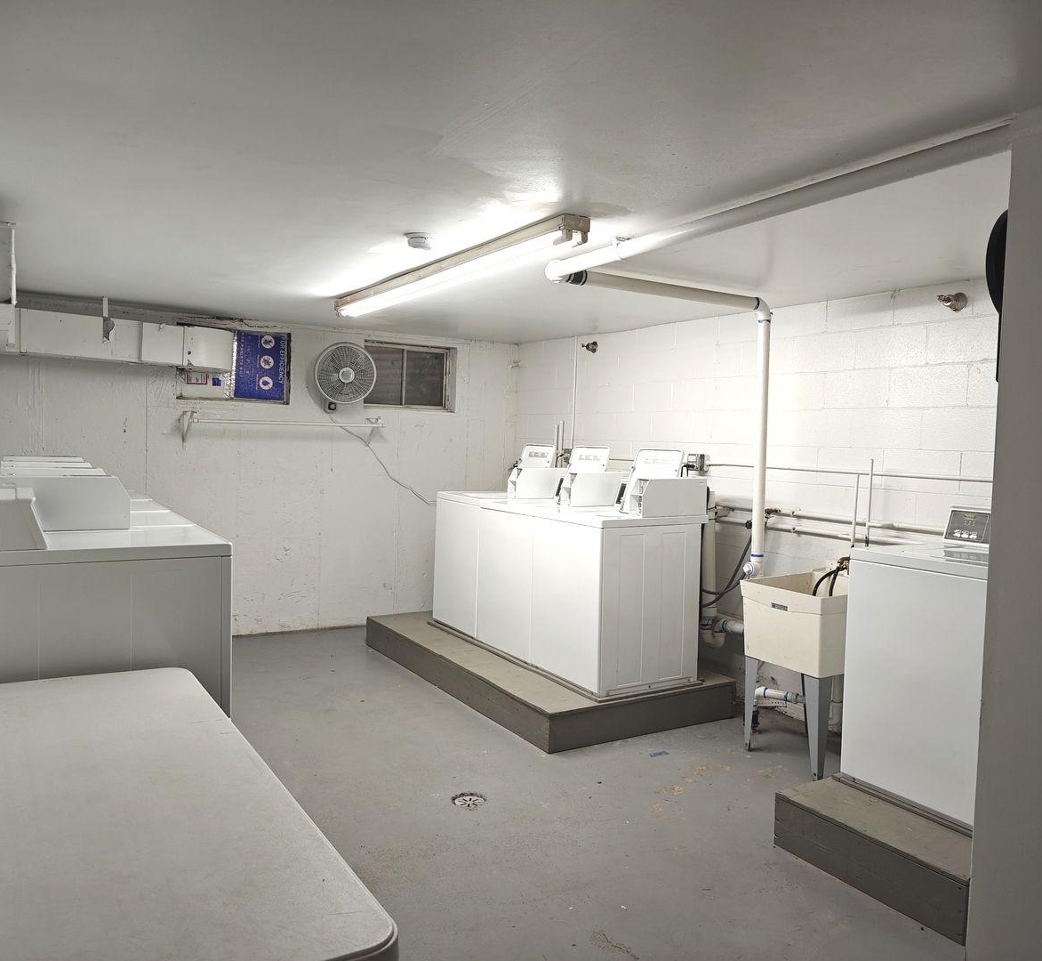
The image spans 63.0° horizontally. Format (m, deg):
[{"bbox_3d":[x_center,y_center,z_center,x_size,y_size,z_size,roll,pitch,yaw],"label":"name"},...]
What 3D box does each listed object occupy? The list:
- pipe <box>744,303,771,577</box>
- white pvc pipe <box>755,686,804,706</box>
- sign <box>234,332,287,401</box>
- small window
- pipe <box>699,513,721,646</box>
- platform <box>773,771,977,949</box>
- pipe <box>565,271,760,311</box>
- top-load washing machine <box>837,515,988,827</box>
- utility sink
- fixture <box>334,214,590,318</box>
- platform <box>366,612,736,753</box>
[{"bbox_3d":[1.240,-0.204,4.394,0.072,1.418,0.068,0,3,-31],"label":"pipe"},{"bbox_3d":[1.314,1.091,4.322,0.056,0.056,0.310,-1,-2,-39],"label":"white pvc pipe"},{"bbox_3d":[-1.961,-0.857,6.397,0.398,0.497,0.020,-1,4,-32],"label":"sign"},{"bbox_3d":[-0.899,-0.830,6.876,0.790,0.530,0.100,0,3,-31],"label":"small window"},{"bbox_3d":[1.047,0.556,4.735,0.090,0.760,0.090,2,3,0],"label":"pipe"},{"bbox_3d":[1.725,1.350,3.345,1.210,0.208,0.775,-1,4,-32],"label":"platform"},{"bbox_3d":[0.707,-0.896,4.026,1.200,0.066,0.066,0,3,-31],"label":"pipe"},{"bbox_3d":[1.799,0.760,3.367,0.717,0.937,0.655,-1,4,-32],"label":"top-load washing machine"},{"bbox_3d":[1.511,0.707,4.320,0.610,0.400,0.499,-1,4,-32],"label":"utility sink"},{"bbox_3d":[-0.430,-0.952,4.062,0.120,0.107,2.460,-1,4,-31],"label":"fixture"},{"bbox_3d":[0.042,1.182,5.573,1.259,0.205,2.442,-1,4,-32],"label":"platform"}]

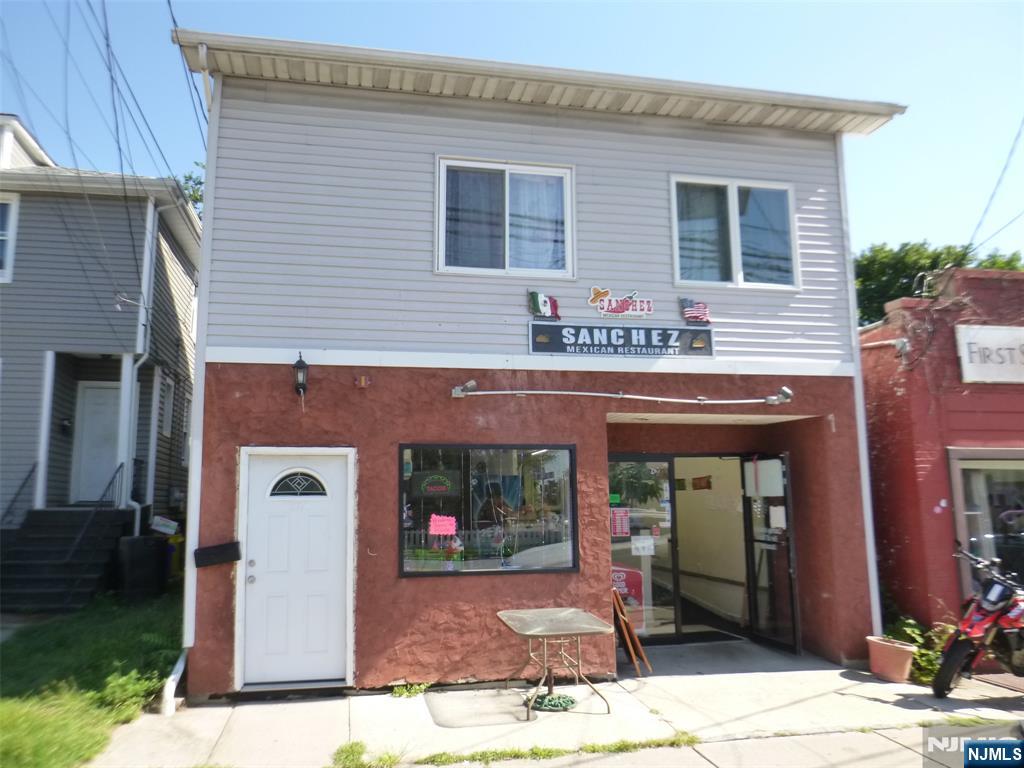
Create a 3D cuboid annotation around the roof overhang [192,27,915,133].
[{"bbox_3d":[0.603,-3.044,7.624,7.550,0.190,0.620,1,-8,-12],"label":"roof overhang"}]

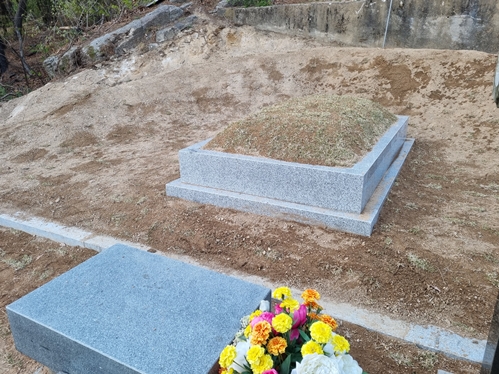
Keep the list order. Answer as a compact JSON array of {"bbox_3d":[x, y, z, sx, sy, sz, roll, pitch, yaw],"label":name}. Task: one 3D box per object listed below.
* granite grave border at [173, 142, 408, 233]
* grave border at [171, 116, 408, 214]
[{"bbox_3d":[0.676,-0.261,4.104,1.814,0.109,2.687,9,23,27],"label":"granite grave border"},{"bbox_3d":[0.672,-0.449,4.035,1.609,0.292,2.483,9,23,27],"label":"grave border"}]

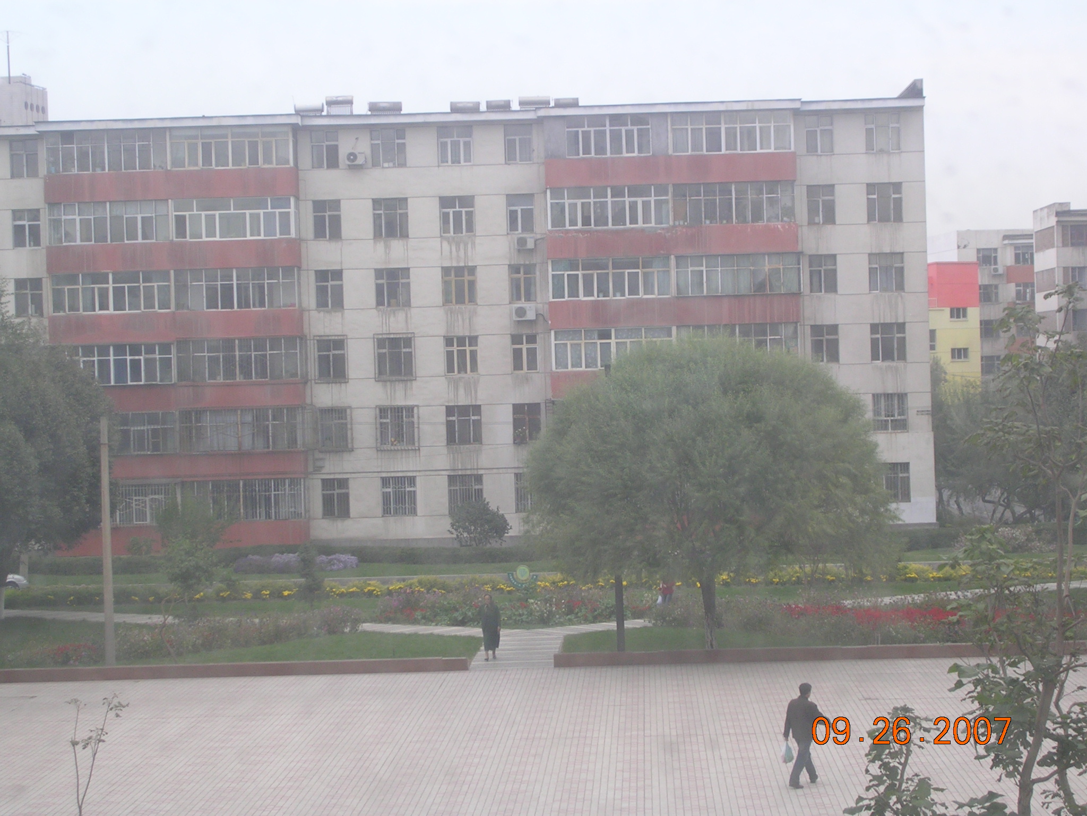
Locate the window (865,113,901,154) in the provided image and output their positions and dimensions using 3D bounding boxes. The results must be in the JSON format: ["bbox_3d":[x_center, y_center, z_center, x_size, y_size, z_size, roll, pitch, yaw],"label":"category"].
[{"bbox_3d":[14.126,-11.433,112.384,1.450,1.576,0.150,-2,1,2],"label":"window"}]

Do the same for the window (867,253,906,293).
[{"bbox_3d":[14.292,-5.613,112.466,1.480,1.609,0.150,-2,1,2],"label":"window"}]

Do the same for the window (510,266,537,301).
[{"bbox_3d":[-0.823,-5.021,108.990,1.020,1.479,0.150,-2,1,1],"label":"window"}]

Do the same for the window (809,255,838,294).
[{"bbox_3d":[11.670,-5.568,112.562,1.169,1.607,0.150,-2,1,2],"label":"window"}]

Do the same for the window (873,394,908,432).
[{"bbox_3d":[14.458,0.195,112.547,1.470,1.557,0.150,-2,1,2],"label":"window"}]

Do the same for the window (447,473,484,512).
[{"bbox_3d":[-3.135,3.415,108.606,1.411,1.554,0.150,-2,1,1],"label":"window"}]

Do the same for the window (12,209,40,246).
[{"bbox_3d":[-20.948,-7.298,109.471,1.127,1.517,0.150,-2,1,1],"label":"window"}]

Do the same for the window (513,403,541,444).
[{"bbox_3d":[-0.688,0.635,112.126,1.151,1.695,0.200,-2,0,2],"label":"window"}]

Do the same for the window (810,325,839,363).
[{"bbox_3d":[11.648,-2.670,111.738,1.151,1.548,0.200,-2,0,2],"label":"window"}]

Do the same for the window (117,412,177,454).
[{"bbox_3d":[-17.225,1.047,109.116,4.791,1.647,0.200,-2,0,0],"label":"window"}]

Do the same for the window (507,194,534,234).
[{"bbox_3d":[-0.949,-8.119,112.986,1.138,1.599,0.150,-2,1,2],"label":"window"}]

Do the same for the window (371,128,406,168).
[{"bbox_3d":[-6.326,-10.607,110.227,1.410,1.589,0.150,-2,0,0],"label":"window"}]

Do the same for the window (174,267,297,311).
[{"bbox_3d":[-12.656,-4.888,111.025,5.051,1.637,0.200,-2,0,2],"label":"window"}]

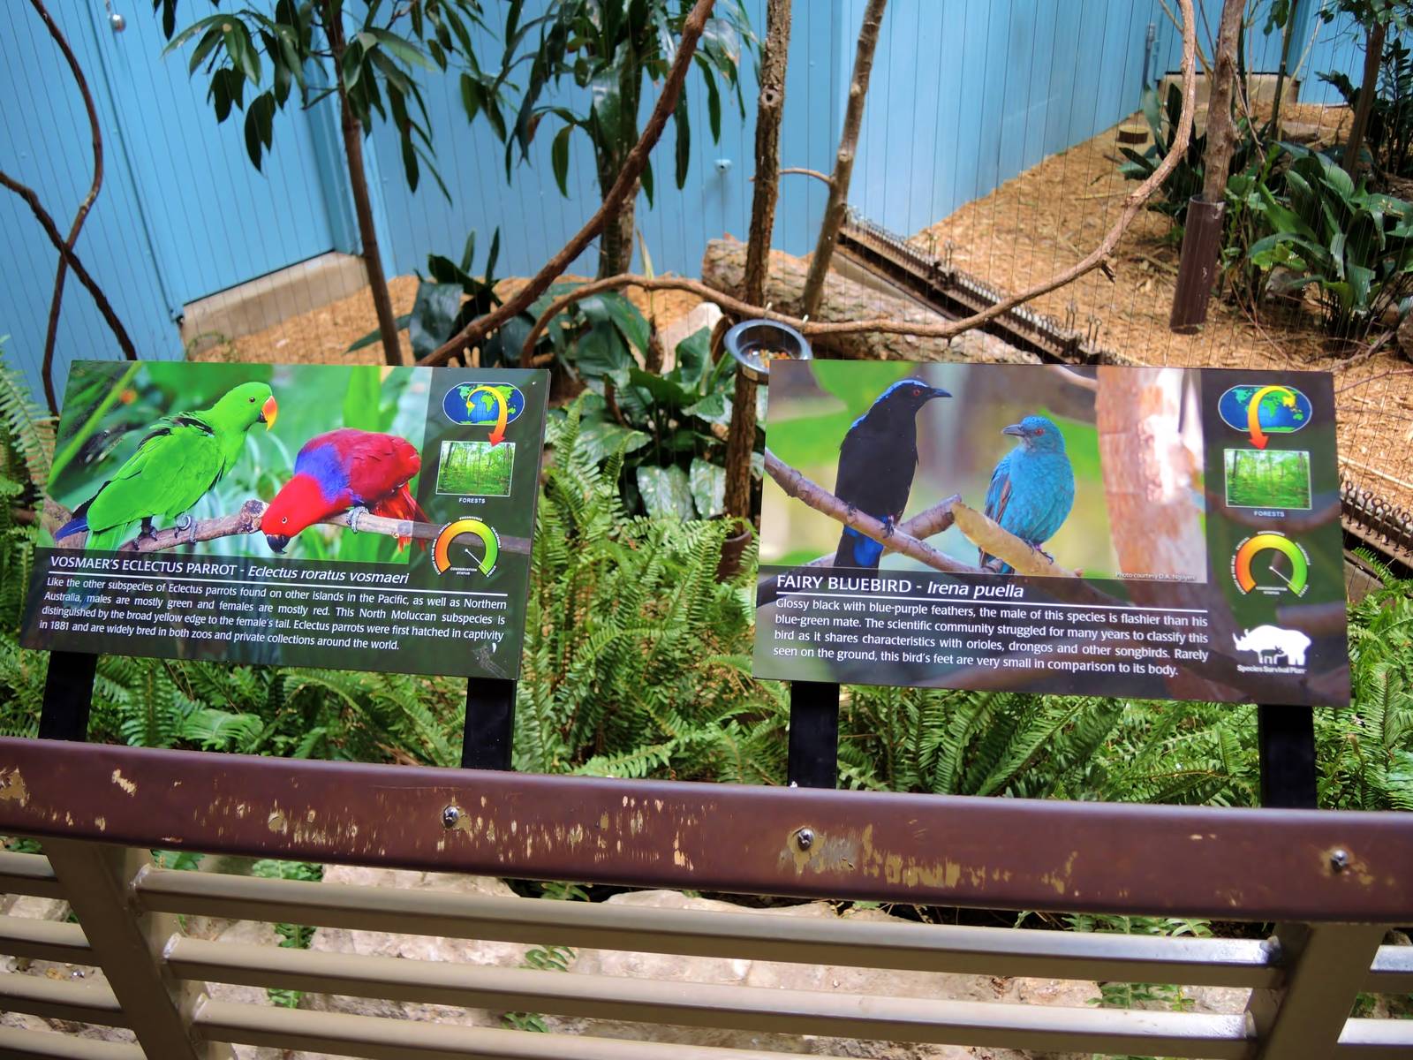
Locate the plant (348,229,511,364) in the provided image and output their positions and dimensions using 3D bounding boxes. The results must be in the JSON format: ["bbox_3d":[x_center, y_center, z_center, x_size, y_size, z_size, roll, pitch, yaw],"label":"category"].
[{"bbox_3d":[-0.920,-0.740,3.860,0.540,0.500,0.470,-2,28,0],"label":"plant"}]

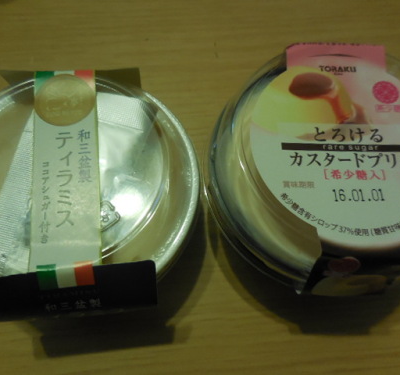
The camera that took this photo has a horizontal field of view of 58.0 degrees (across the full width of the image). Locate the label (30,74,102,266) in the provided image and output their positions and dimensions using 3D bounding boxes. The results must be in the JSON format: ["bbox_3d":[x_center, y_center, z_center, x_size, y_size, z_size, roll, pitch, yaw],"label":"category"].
[{"bbox_3d":[-0.052,-0.010,0.140,0.025,0.003,0.082,-5,73,-6],"label":"label"}]

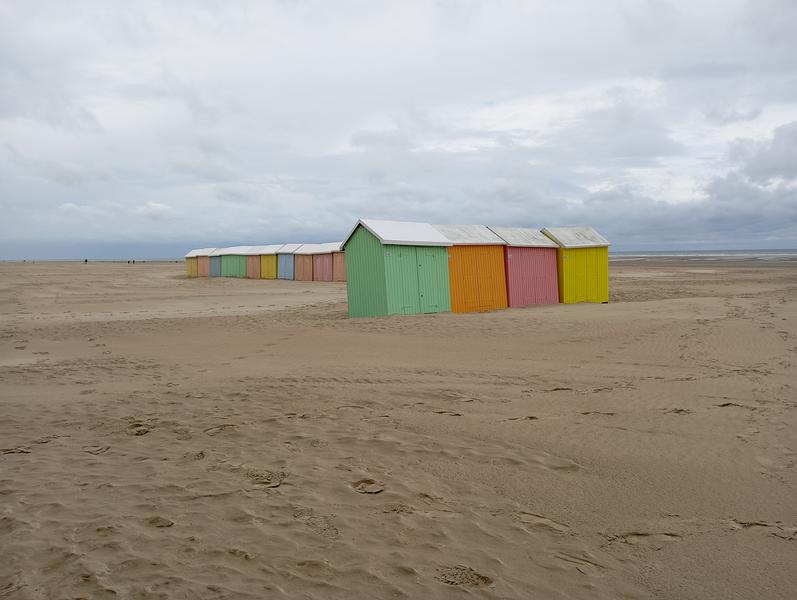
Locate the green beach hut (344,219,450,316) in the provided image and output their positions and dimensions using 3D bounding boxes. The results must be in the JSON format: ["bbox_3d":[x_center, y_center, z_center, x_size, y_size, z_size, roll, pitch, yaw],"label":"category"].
[{"bbox_3d":[-0.004,-0.788,16.116,2.337,2.346,1.608,-3,0,-42],"label":"green beach hut"}]

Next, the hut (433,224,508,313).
[{"bbox_3d":[1.697,-0.888,17.659,1.595,2.337,2.291,-2,2,45],"label":"hut"}]

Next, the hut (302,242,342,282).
[{"bbox_3d":[-4.131,-2.368,39.975,1.581,2.339,2.232,-4,5,-41],"label":"hut"}]

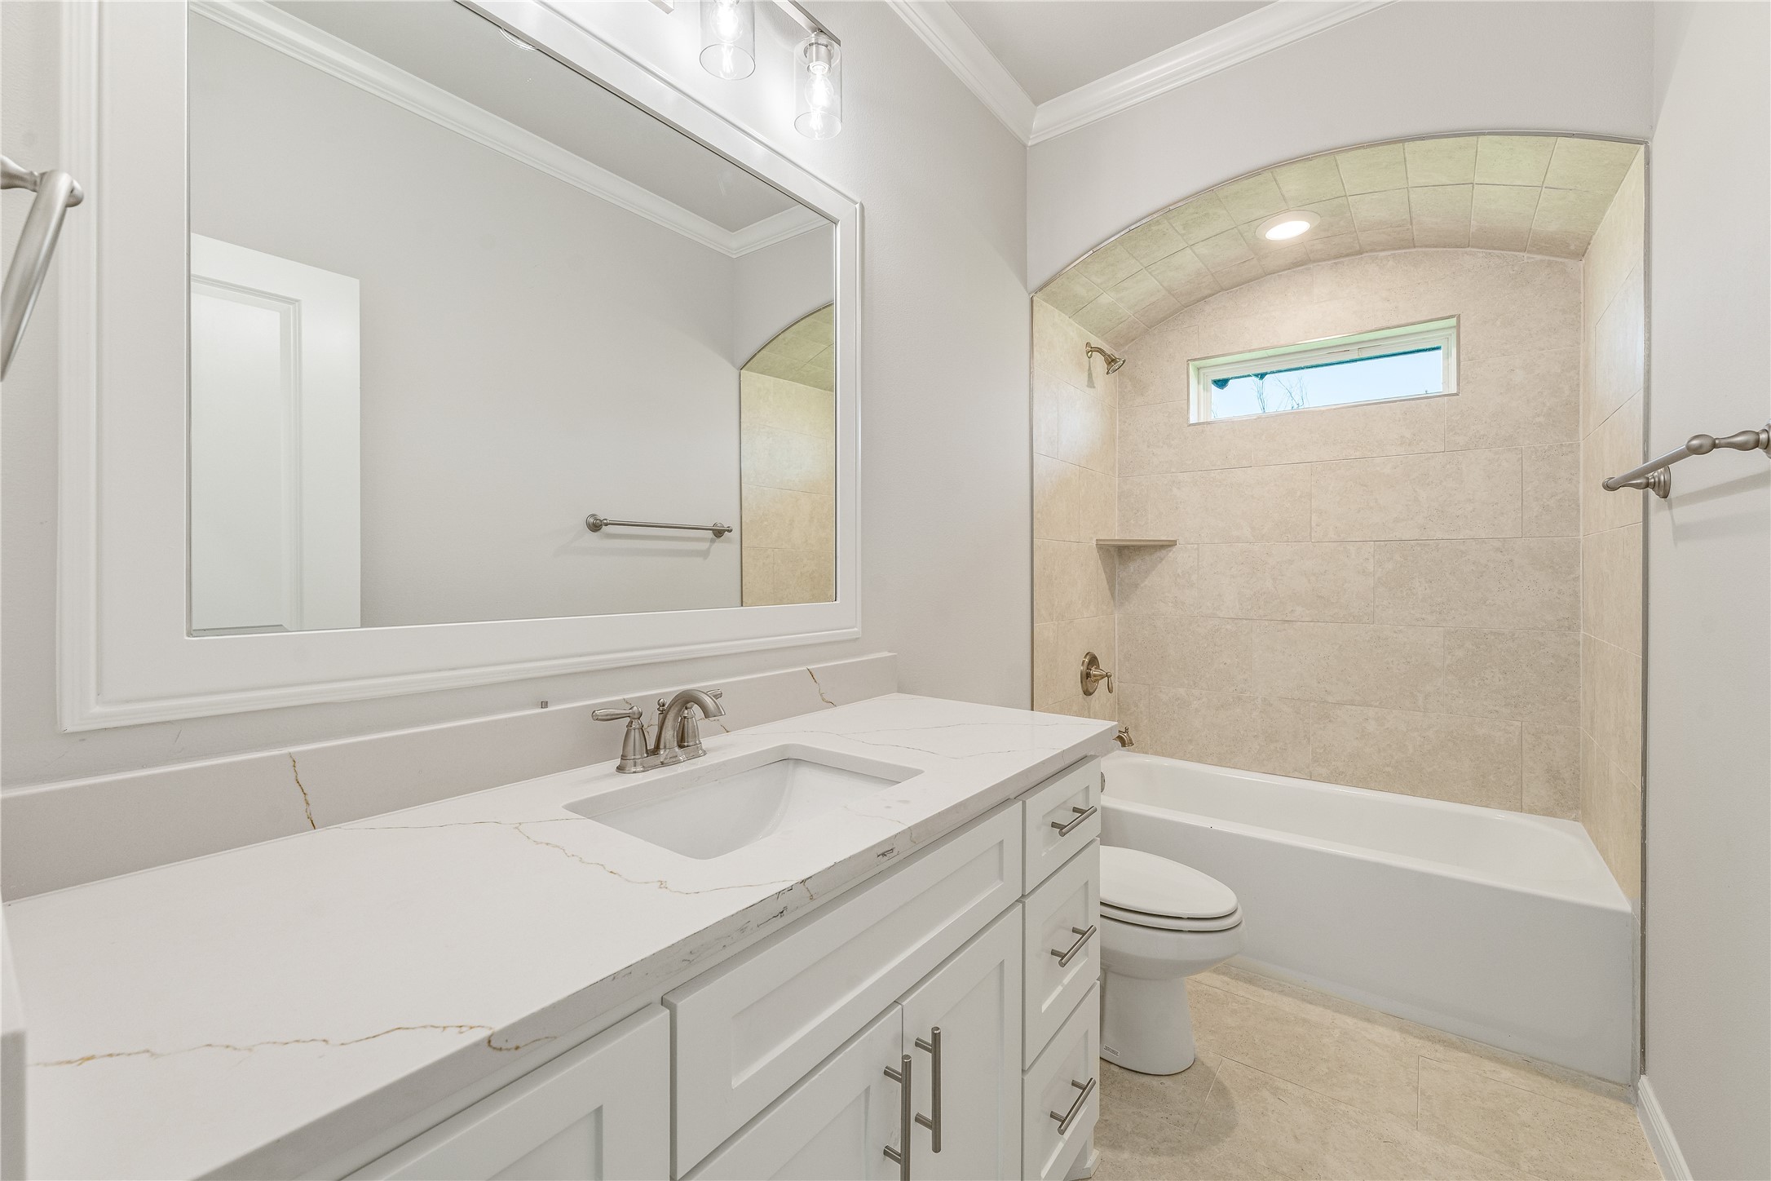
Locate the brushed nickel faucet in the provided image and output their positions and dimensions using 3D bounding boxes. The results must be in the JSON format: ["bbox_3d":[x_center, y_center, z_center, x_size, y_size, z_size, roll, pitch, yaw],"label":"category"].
[{"bbox_3d":[-0.316,0.219,1.107,0.192,0.126,0.245,1,2,38],"label":"brushed nickel faucet"}]

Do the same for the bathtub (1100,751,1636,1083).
[{"bbox_3d":[1.417,0.957,2.386,1.504,0.420,0.752,1,2,38],"label":"bathtub"}]

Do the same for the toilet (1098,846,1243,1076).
[{"bbox_3d":[0.567,0.807,1.890,0.713,0.740,0.431,1,2,38],"label":"toilet"}]

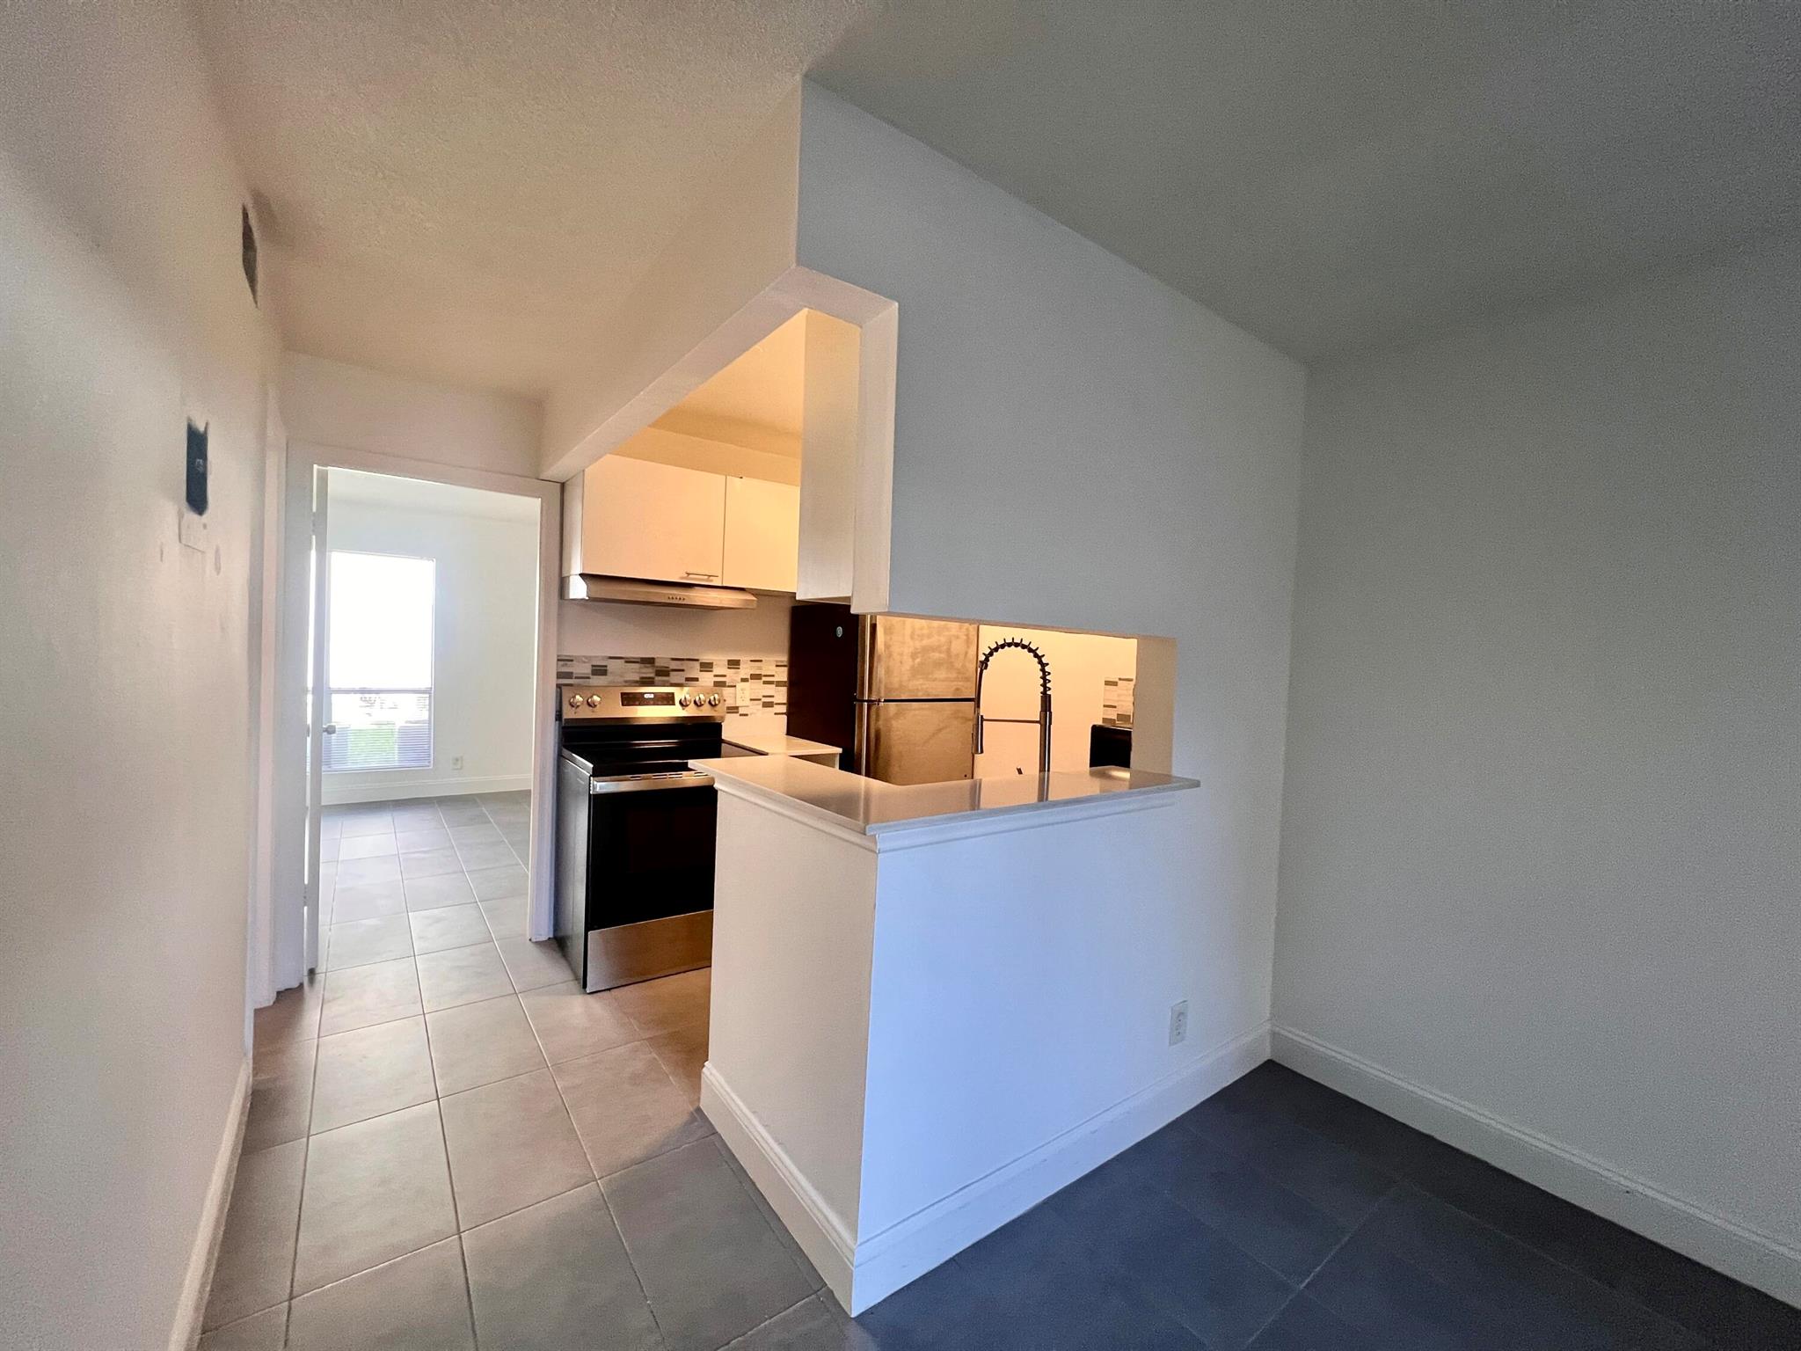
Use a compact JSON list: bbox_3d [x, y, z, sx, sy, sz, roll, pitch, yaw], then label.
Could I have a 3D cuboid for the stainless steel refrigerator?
[{"bbox_3d":[-0.109,0.461,3.911,0.760,1.675,0.800,2,1,-36],"label":"stainless steel refrigerator"}]

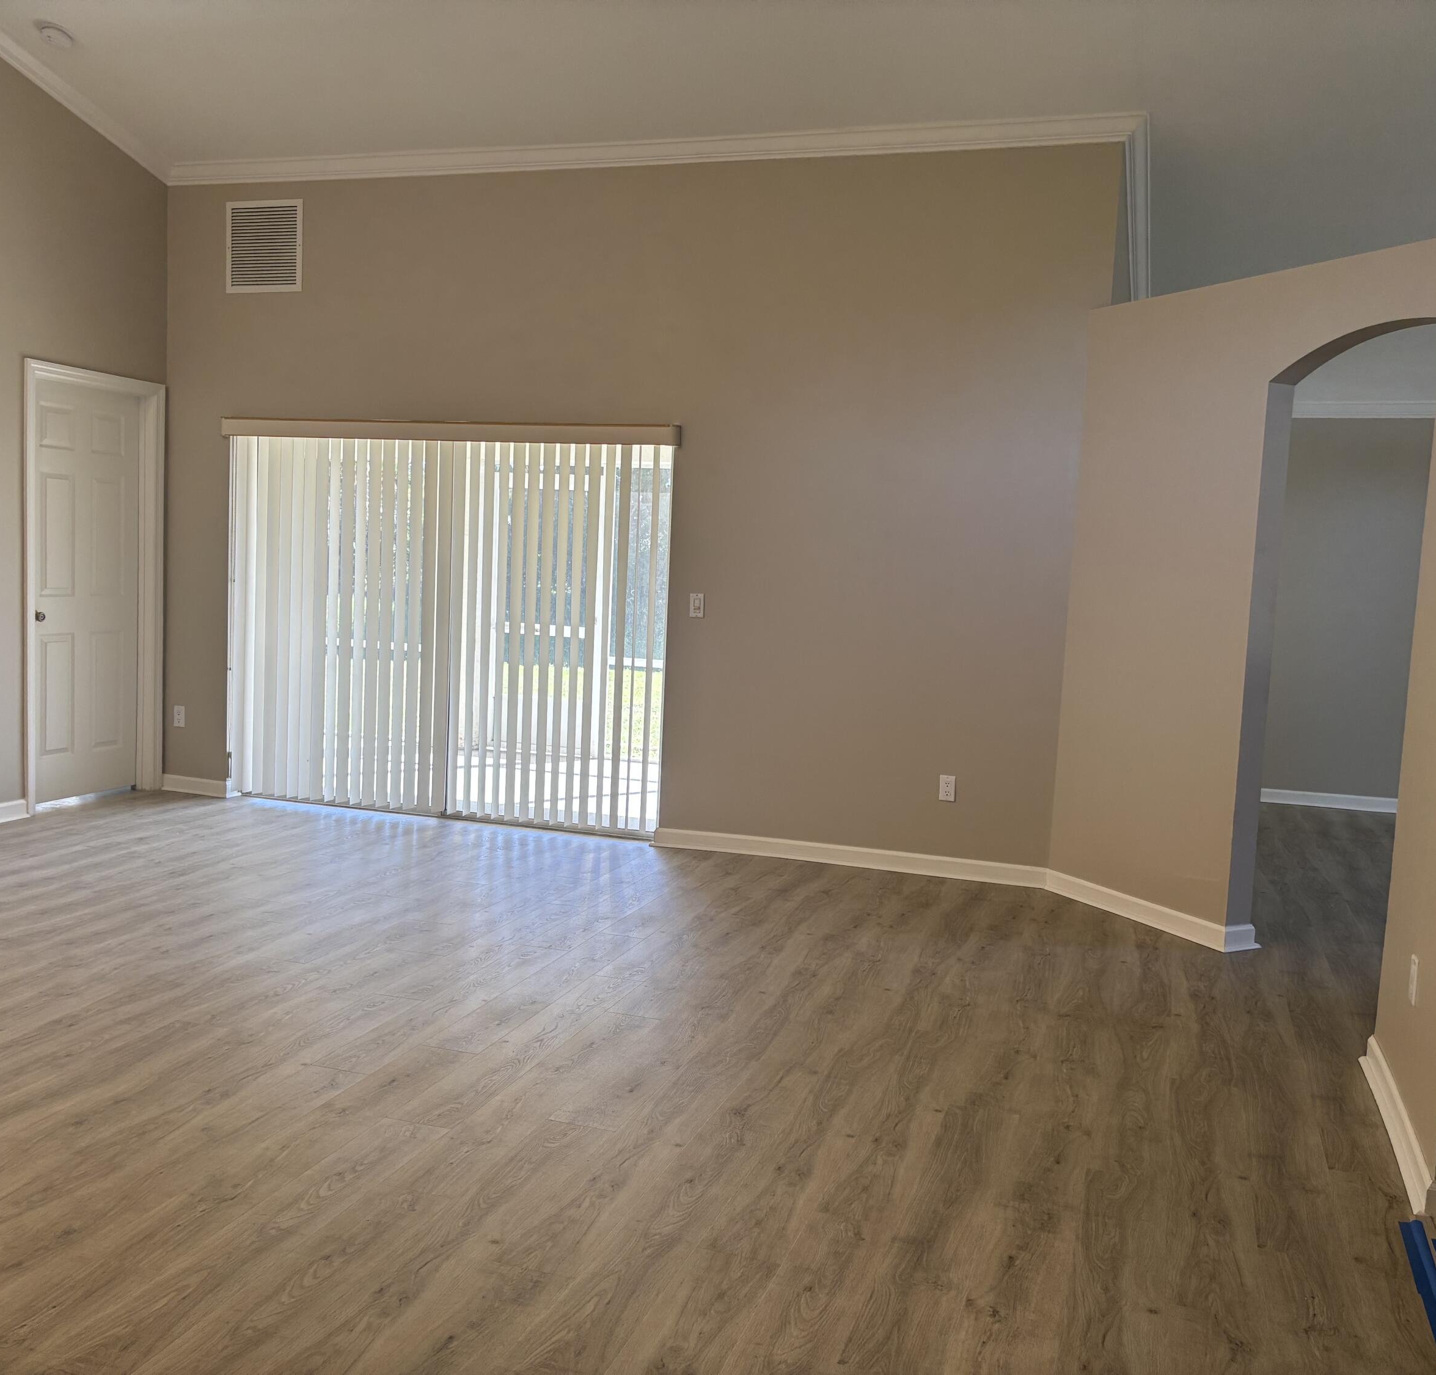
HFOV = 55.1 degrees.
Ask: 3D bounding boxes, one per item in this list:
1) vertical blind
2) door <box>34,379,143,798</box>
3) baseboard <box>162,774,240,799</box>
[{"bbox_3d":[-1.341,-0.300,6.862,2.410,1.930,0.120,4,6,17],"label":"vertical blind"},{"bbox_3d":[-3.212,-0.473,6.928,0.040,2.030,0.810,4,6,17],"label":"door"},{"bbox_3d":[-2.760,0.523,7.281,0.430,0.082,0.025,4,6,17],"label":"baseboard"}]

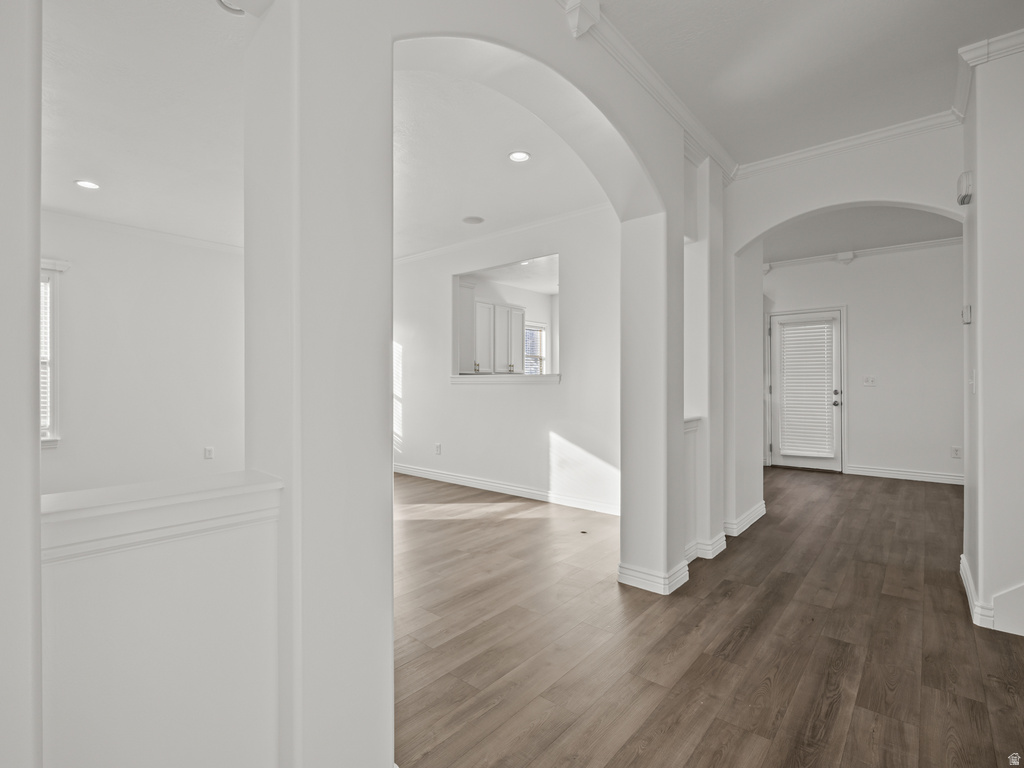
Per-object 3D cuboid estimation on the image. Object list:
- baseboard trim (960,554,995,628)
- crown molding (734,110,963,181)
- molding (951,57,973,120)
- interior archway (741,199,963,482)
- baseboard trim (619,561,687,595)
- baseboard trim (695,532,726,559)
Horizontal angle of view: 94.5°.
[{"bbox_3d":[2.440,1.068,2.493,0.076,0.118,0.786,0,0,41],"label":"baseboard trim"},{"bbox_3d":[2.107,-1.538,3.102,1.232,0.082,0.058,0,0,41],"label":"crown molding"},{"bbox_3d":[2.350,-1.538,2.471,0.058,0.082,0.695,0,0,41],"label":"molding"},{"bbox_3d":[2.171,-0.010,3.173,1.240,2.277,0.130,0,0,41],"label":"interior archway"},{"bbox_3d":[0.812,1.071,2.712,0.290,0.118,0.305,0,0,41],"label":"baseboard trim"},{"bbox_3d":[1.350,1.071,3.182,0.091,0.118,0.290,0,0,41],"label":"baseboard trim"}]

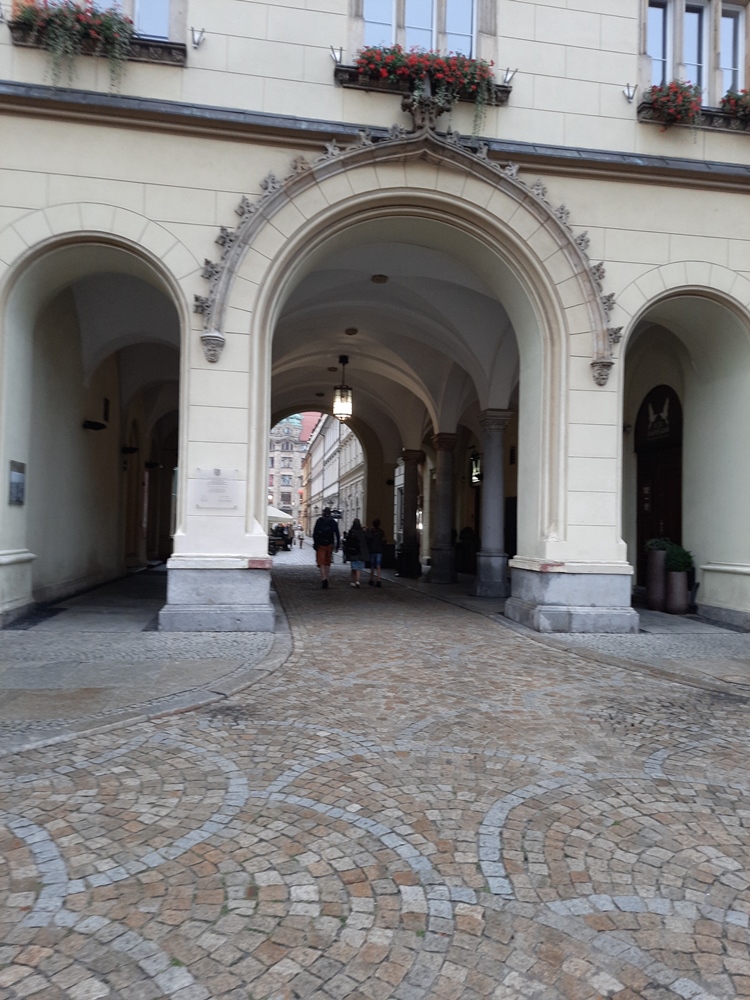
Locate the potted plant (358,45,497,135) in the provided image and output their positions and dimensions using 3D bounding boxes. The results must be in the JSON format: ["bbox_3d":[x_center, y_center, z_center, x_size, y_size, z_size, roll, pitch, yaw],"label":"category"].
[{"bbox_3d":[0.695,-5.717,9.719,1.950,1.000,0.480,2,-1,-9],"label":"potted plant"}]

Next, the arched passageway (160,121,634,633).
[{"bbox_3d":[0.423,-1.701,10.498,6.600,7.100,1.900,2,-1,-9],"label":"arched passageway"}]

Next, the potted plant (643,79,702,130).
[{"bbox_3d":[4.435,-5.847,10.302,0.850,0.640,0.480,2,-1,-9],"label":"potted plant"}]

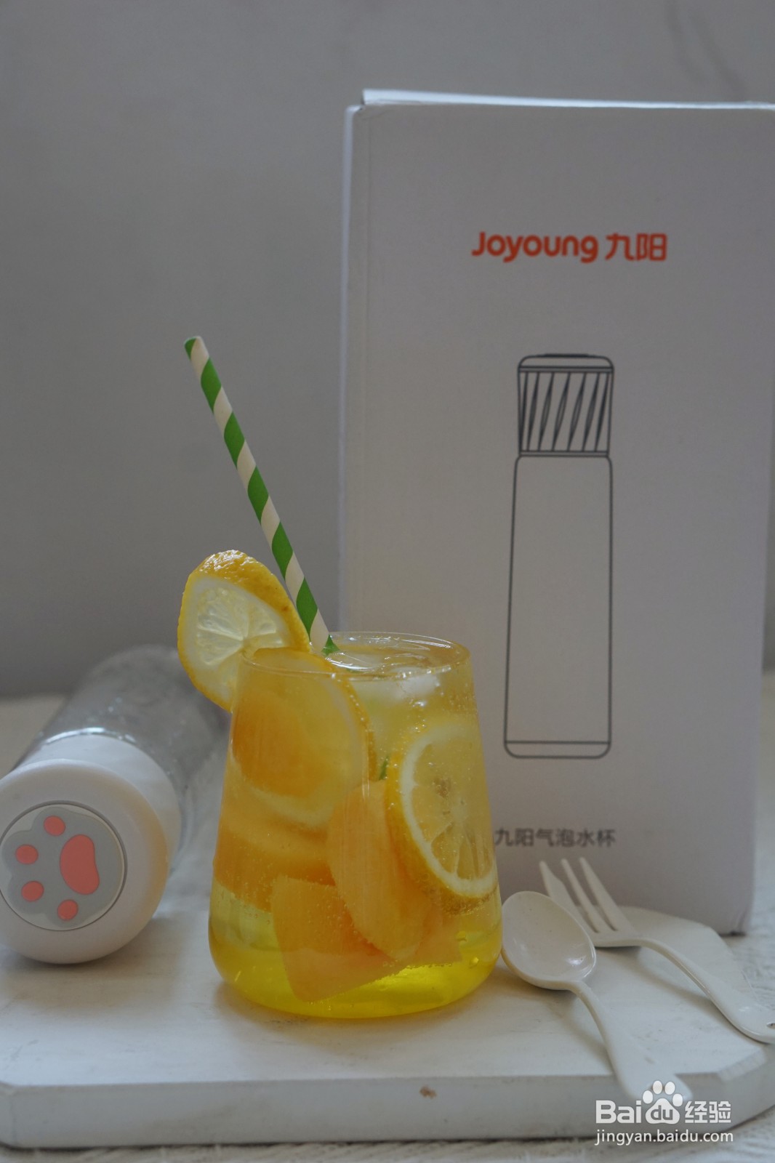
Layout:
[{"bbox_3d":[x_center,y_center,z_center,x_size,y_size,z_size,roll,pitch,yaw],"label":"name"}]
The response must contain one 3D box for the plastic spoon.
[{"bbox_3d":[0.061,0.123,0.725,0.032,0.021,0.123,-3,14,-16],"label":"plastic spoon"}]

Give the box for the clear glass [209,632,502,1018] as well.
[{"bbox_3d":[-0.010,0.074,0.764,0.093,0.105,0.093,0,11,0],"label":"clear glass"}]

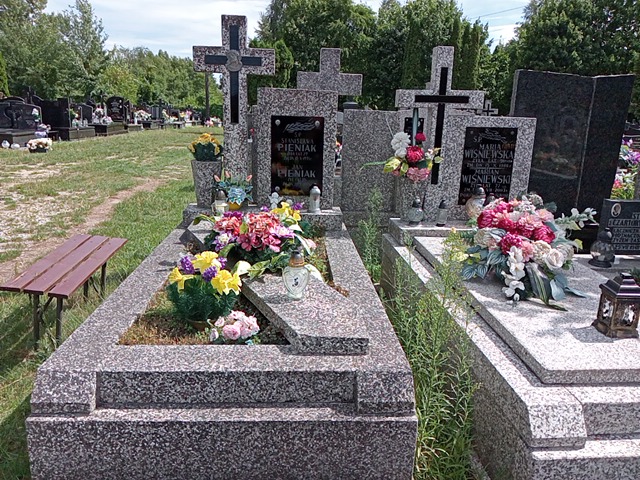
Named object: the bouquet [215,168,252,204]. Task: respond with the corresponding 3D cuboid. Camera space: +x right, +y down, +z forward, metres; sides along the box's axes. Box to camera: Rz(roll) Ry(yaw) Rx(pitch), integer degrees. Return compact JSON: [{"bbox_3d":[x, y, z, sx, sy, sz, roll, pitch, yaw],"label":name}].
[{"bbox_3d":[-0.584,-0.342,3.488,0.264,0.278,0.225,1,14,-3],"label":"bouquet"}]

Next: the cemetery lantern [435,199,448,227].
[{"bbox_3d":[0.808,-0.180,3.421,0.073,0.170,0.073,1,14,-4],"label":"cemetery lantern"}]

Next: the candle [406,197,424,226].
[{"bbox_3d":[0.661,-0.207,3.568,0.112,0.192,0.112,1,14,-4],"label":"candle"}]

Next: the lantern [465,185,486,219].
[{"bbox_3d":[1.061,-0.245,3.515,0.135,0.265,0.135,1,14,-4],"label":"lantern"}]

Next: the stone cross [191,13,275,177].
[{"bbox_3d":[-0.565,-0.831,3.463,0.520,1.240,0.098,1,14,-3],"label":"stone cross"}]

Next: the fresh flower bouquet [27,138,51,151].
[{"bbox_3d":[-6.511,-2.190,12.030,0.500,0.310,0.360,1,14,-3],"label":"fresh flower bouquet"}]

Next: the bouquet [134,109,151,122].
[{"bbox_3d":[-7.721,-5.393,22.521,0.650,0.520,0.420,1,14,-3],"label":"bouquet"}]

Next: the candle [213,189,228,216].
[{"bbox_3d":[-0.649,-0.241,3.386,0.105,0.185,0.105,1,14,-3],"label":"candle"}]

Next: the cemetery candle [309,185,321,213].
[{"bbox_3d":[-0.032,-0.280,3.494,0.075,0.186,0.075,1,14,-3],"label":"cemetery candle"}]

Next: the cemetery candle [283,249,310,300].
[{"bbox_3d":[-0.086,0.126,1.931,0.105,0.188,0.080,1,14,-3],"label":"cemetery candle"}]

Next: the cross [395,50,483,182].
[{"bbox_3d":[0.809,-0.722,3.604,0.585,1.150,0.110,1,14,-4],"label":"cross"}]

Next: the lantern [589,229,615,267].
[{"bbox_3d":[1.707,0.040,3.165,0.138,0.222,0.138,1,14,-4],"label":"lantern"}]

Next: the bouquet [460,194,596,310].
[{"bbox_3d":[1.022,0.023,2.524,0.630,0.390,0.540,1,14,-4],"label":"bouquet"}]

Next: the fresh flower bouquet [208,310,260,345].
[{"bbox_3d":[-0.309,0.307,1.883,0.184,0.103,0.150,1,14,-3],"label":"fresh flower bouquet"}]

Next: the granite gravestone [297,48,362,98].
[{"bbox_3d":[0.059,-0.889,4.198,0.520,1.250,0.110,1,14,-3],"label":"granite gravestone"}]

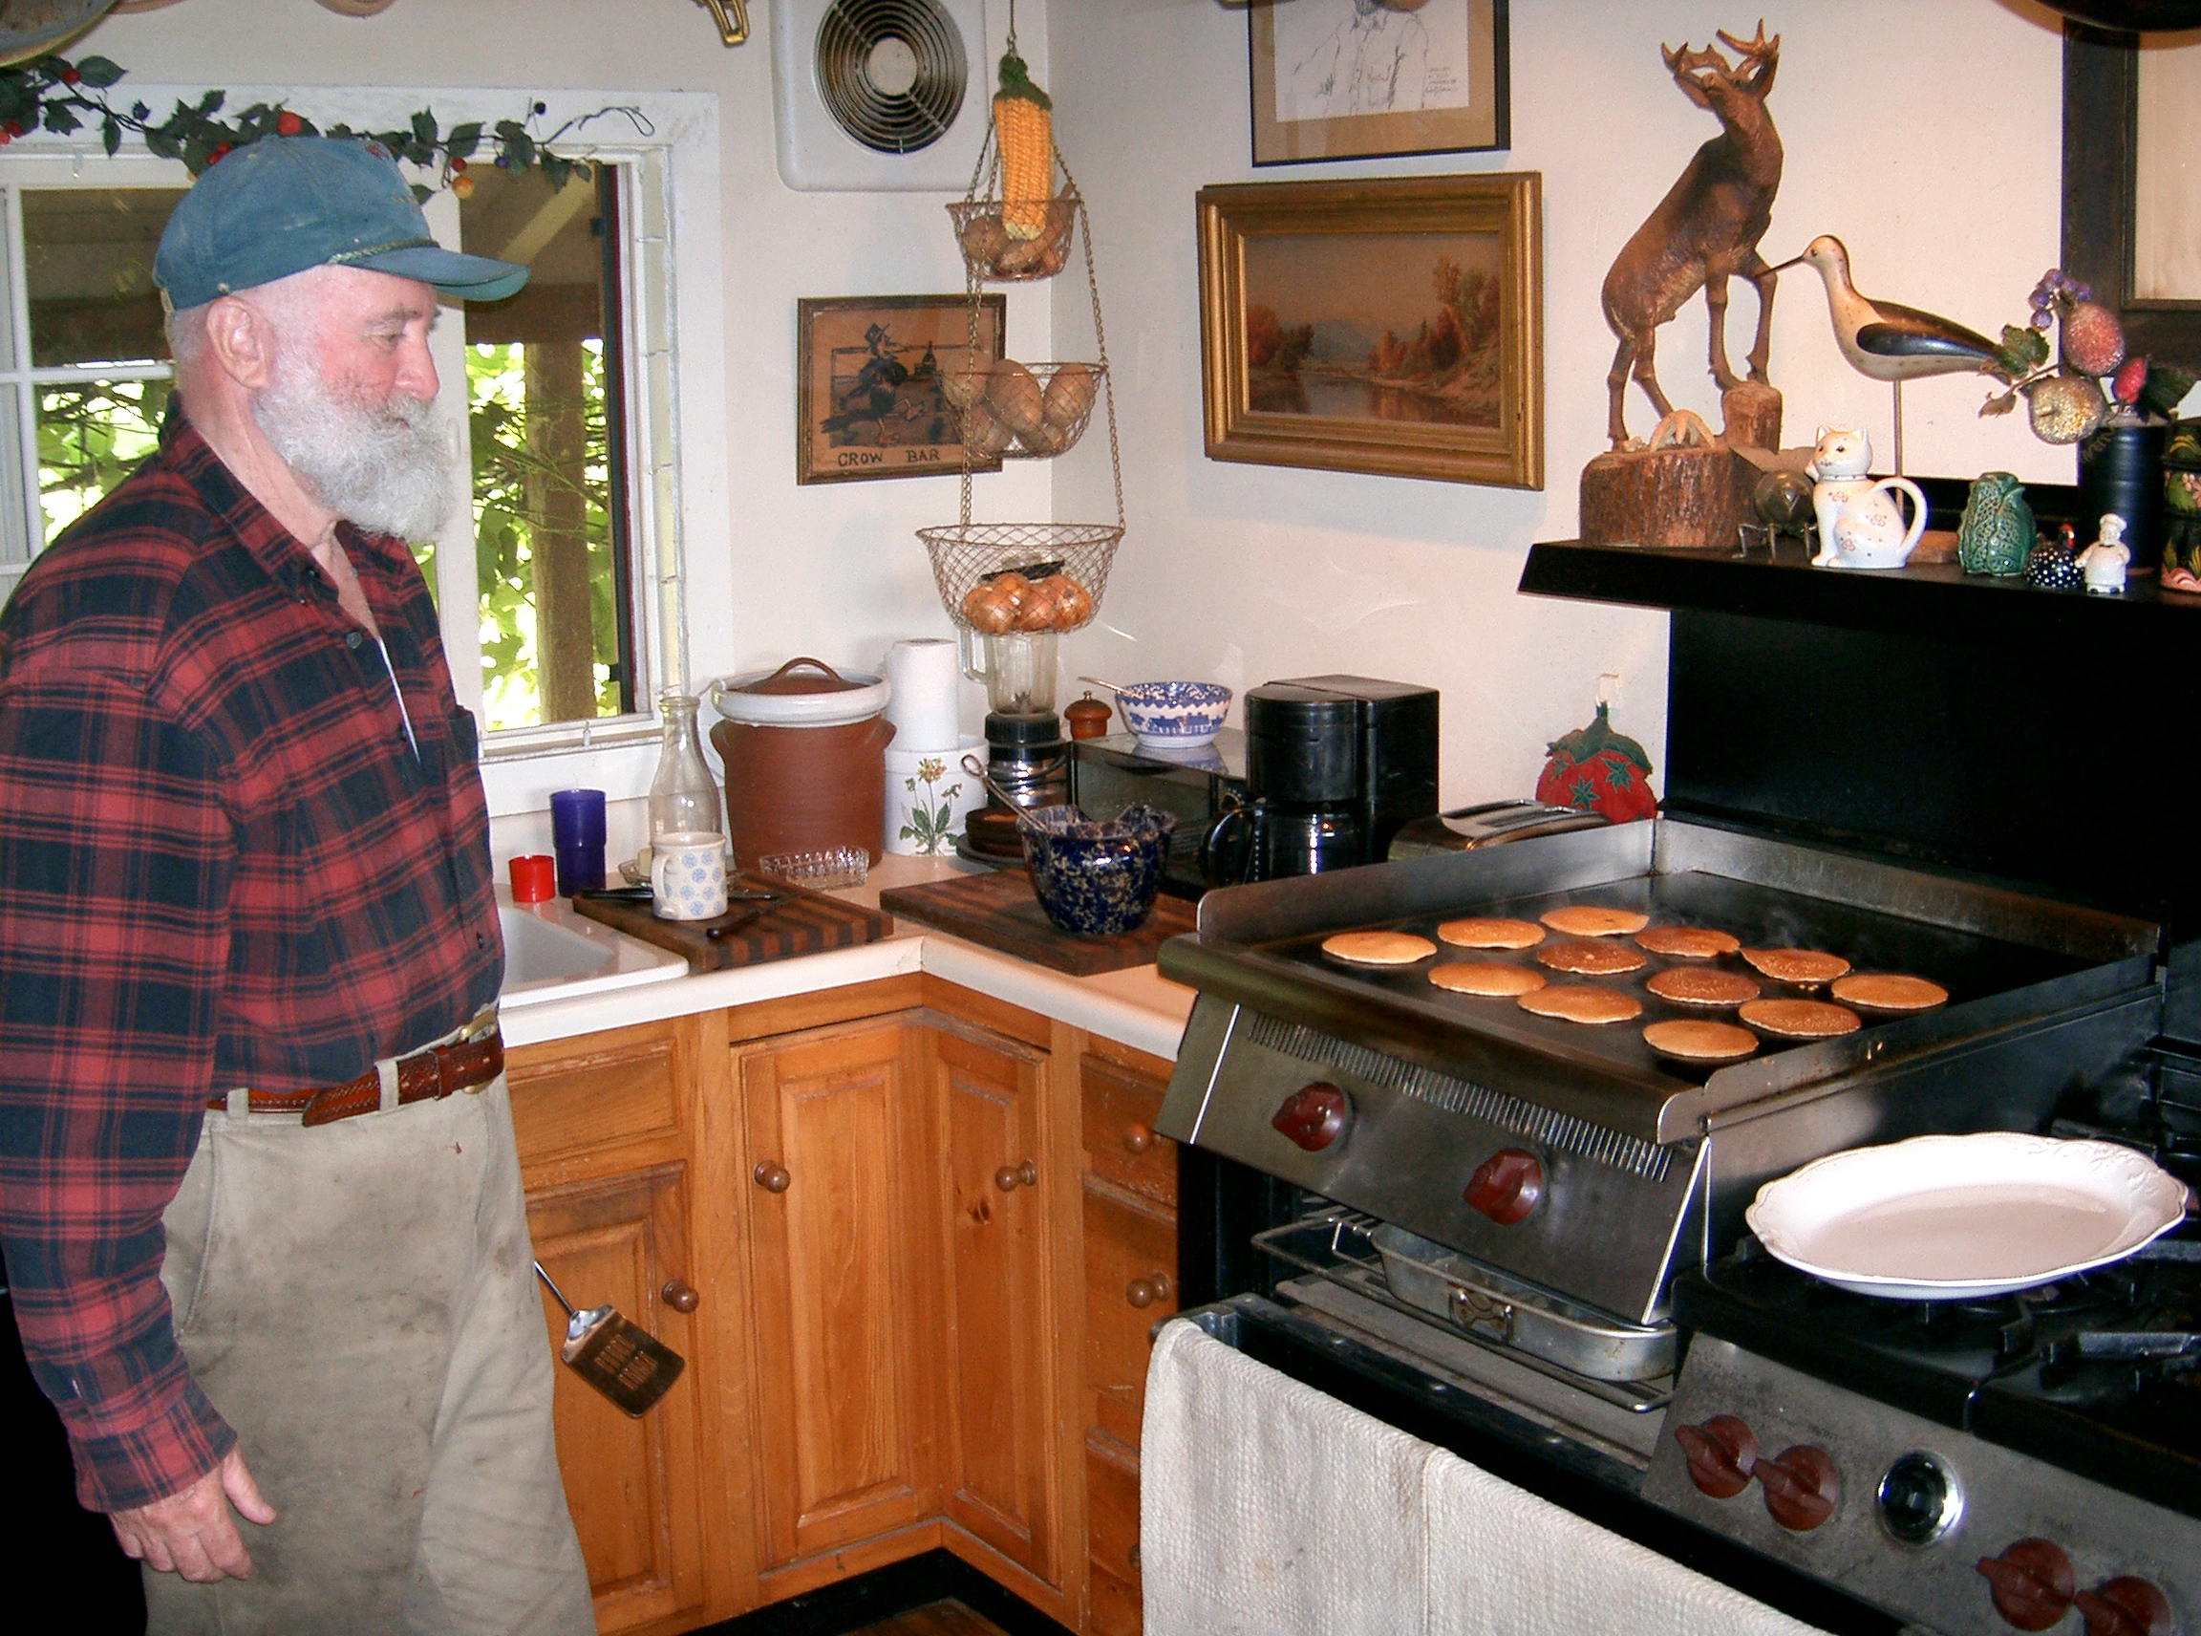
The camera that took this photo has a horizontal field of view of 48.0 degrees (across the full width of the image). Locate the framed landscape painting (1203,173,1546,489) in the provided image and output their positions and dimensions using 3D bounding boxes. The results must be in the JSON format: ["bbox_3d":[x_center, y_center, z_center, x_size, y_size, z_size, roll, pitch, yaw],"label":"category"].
[{"bbox_3d":[0.334,-0.608,3.073,0.045,0.357,0.590,-13,17,-37],"label":"framed landscape painting"}]

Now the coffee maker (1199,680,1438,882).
[{"bbox_3d":[0.234,0.001,2.882,0.280,0.290,0.175,-10,15,-37],"label":"coffee maker"}]

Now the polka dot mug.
[{"bbox_3d":[-0.508,0.074,3.015,0.090,0.091,0.112,5,13,27],"label":"polka dot mug"}]

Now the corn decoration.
[{"bbox_3d":[-0.095,-0.813,2.990,0.070,0.222,0.065,0,12,0],"label":"corn decoration"}]

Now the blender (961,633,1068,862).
[{"bbox_3d":[-0.111,-0.132,3.484,0.185,0.365,0.185,-1,11,-2],"label":"blender"}]

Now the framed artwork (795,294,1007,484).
[{"bbox_3d":[-0.282,-0.624,3.590,0.349,0.257,0.020,-9,14,-36],"label":"framed artwork"}]

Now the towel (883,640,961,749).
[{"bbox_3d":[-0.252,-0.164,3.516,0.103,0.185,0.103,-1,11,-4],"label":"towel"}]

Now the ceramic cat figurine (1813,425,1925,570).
[{"bbox_3d":[0.720,-0.305,2.316,0.110,0.135,0.072,-3,12,-11],"label":"ceramic cat figurine"}]

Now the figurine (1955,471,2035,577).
[{"bbox_3d":[0.822,-0.275,2.261,0.070,0.096,0.070,-10,15,-37],"label":"figurine"}]

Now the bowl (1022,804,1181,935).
[{"bbox_3d":[0.001,0.065,2.871,0.178,0.127,0.178,0,12,0],"label":"bowl"}]

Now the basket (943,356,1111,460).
[{"bbox_3d":[-0.100,-0.536,3.250,0.215,0.123,0.215,-1,11,-2],"label":"basket"}]

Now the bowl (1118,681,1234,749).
[{"bbox_3d":[0.095,-0.133,3.194,0.151,0.067,0.151,0,12,0],"label":"bowl"}]

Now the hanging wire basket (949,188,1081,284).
[{"bbox_3d":[-0.113,-0.760,3.250,0.178,0.112,0.178,0,12,0],"label":"hanging wire basket"}]

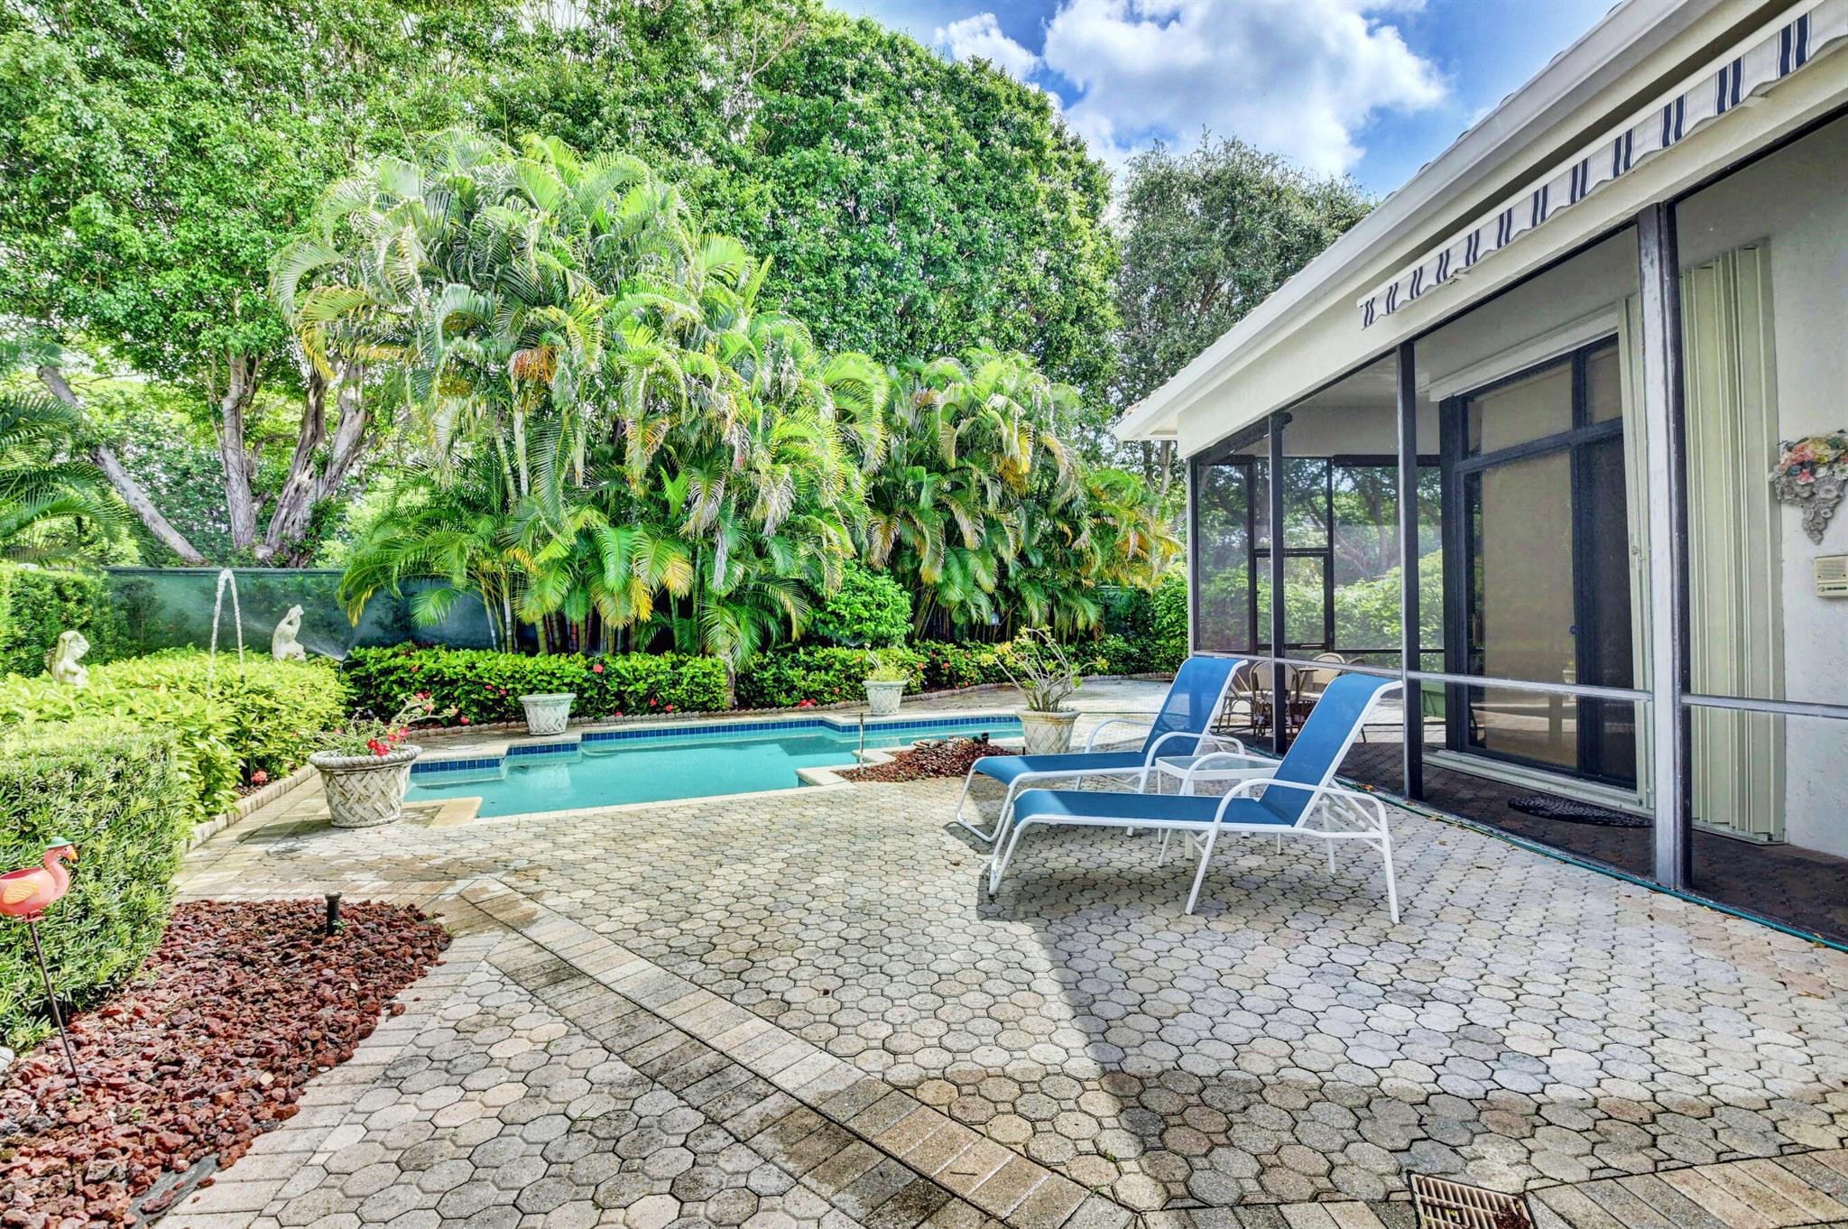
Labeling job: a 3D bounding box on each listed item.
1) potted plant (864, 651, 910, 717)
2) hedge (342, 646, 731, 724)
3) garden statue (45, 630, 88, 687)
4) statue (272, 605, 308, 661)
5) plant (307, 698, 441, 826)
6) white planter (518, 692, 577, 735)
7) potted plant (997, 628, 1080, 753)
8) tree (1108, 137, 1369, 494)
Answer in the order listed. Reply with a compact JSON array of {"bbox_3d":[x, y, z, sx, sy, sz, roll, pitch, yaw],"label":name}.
[{"bbox_3d":[-0.507,0.934,10.600,0.640,0.870,0.620,0,-1,-3],"label":"potted plant"},{"bbox_3d":[-5.020,0.962,10.180,4.700,0.880,0.950,0,-1,-23],"label":"hedge"},{"bbox_3d":[-7.795,0.495,7.000,0.290,0.680,0.250,0,-1,-27],"label":"garden statue"},{"bbox_3d":[-7.577,0.253,9.200,0.340,0.750,0.280,0,-1,-28],"label":"statue"},{"bbox_3d":[-3.615,0.940,5.082,0.710,0.810,0.630,0,-1,-36],"label":"plant"},{"bbox_3d":[-4.360,1.165,8.930,0.590,0.435,0.590,0,-1,-26],"label":"white planter"},{"bbox_3d":[1.086,0.724,6.930,0.850,1.200,0.780,-1,-1,9],"label":"potted plant"},{"bbox_3d":[8.011,-5.614,20.000,8.500,14.000,8.500,-1,-1,23],"label":"tree"}]

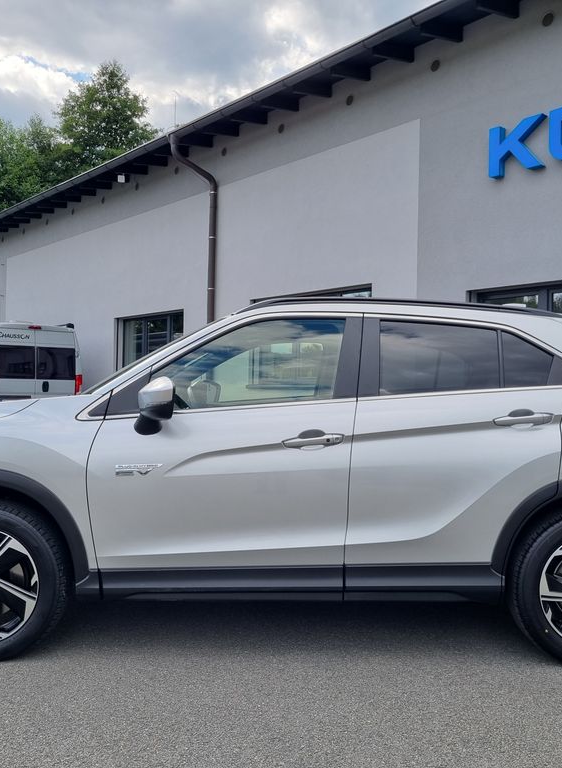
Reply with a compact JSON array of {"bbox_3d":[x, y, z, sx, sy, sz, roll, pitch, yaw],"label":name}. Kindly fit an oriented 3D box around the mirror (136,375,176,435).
[{"bbox_3d":[-0.527,0.093,3.226,0.165,0.245,0.200,1,0,-1],"label":"mirror"}]

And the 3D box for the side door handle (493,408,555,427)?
[{"bbox_3d":[1.048,0.145,3.341,0.260,0.070,0.055,1,0,-1],"label":"side door handle"}]

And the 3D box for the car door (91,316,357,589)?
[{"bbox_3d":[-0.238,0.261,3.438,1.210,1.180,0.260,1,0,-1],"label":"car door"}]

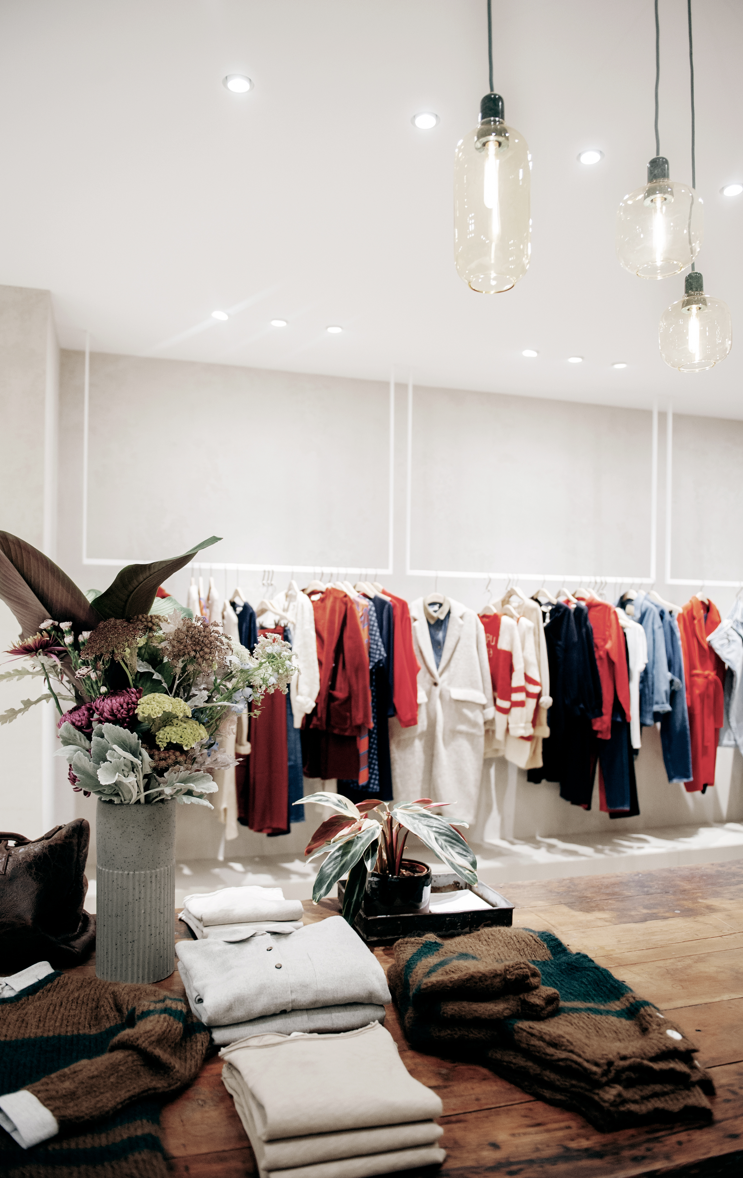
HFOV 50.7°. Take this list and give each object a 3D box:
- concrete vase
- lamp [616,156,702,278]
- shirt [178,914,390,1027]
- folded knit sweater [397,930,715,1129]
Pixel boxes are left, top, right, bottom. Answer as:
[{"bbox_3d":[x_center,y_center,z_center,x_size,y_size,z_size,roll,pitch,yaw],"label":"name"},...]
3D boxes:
[{"bbox_3d":[-0.400,0.494,1.340,0.135,0.291,0.135,1,-1,-17],"label":"concrete vase"},{"bbox_3d":[0.484,-0.624,1.320,0.138,0.190,0.138,1,-1,0],"label":"lamp"},{"bbox_3d":[-0.145,0.601,1.245,0.275,0.055,0.245,2,-1,-18],"label":"shirt"},{"bbox_3d":[0.225,0.588,1.092,0.320,0.115,0.380,1,-1,-17],"label":"folded knit sweater"}]

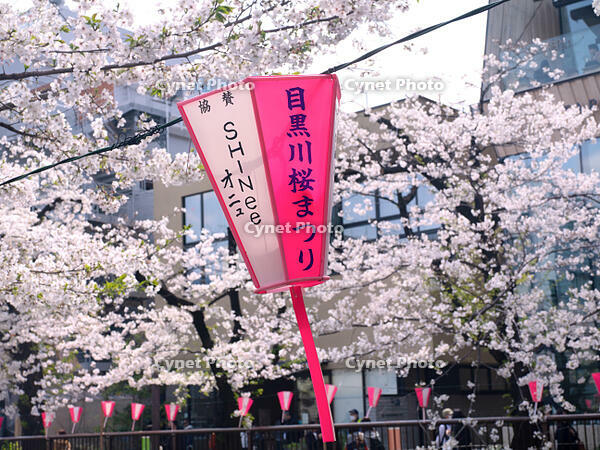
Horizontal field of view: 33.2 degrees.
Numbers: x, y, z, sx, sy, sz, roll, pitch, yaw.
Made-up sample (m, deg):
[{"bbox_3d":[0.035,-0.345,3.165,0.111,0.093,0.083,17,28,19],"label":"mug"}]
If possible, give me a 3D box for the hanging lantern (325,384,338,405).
[{"bbox_3d":[0.713,3.939,23.306,0.385,0.472,0.358,7,-6,3],"label":"hanging lantern"}]

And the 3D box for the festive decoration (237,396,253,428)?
[{"bbox_3d":[-1.389,4.588,24.541,0.385,0.755,0.358,11,-6,-1],"label":"festive decoration"}]

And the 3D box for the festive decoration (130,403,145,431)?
[{"bbox_3d":[-4.287,5.032,26.279,0.385,0.751,0.358,11,-6,-7],"label":"festive decoration"}]

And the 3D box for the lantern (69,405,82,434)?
[{"bbox_3d":[-6.141,5.328,27.400,0.385,0.723,0.358,9,-7,-11],"label":"lantern"}]

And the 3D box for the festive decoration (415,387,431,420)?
[{"bbox_3d":[2.729,3.949,22.122,0.385,0.736,0.358,-2,-6,7],"label":"festive decoration"}]

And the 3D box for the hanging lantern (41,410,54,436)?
[{"bbox_3d":[-7.028,5.555,27.957,0.385,0.716,0.358,2,-7,-14],"label":"hanging lantern"}]

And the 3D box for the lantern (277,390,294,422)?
[{"bbox_3d":[-0.372,4.346,23.951,0.385,0.769,0.358,5,-6,0],"label":"lantern"}]

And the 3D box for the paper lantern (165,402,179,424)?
[{"bbox_3d":[-3.268,4.808,25.710,0.385,0.439,0.358,0,-6,-7],"label":"paper lantern"}]

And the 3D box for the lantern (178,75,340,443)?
[{"bbox_3d":[-0.020,0.096,2.307,0.398,0.801,0.358,-7,-6,-24],"label":"lantern"}]

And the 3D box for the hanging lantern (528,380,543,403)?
[{"bbox_3d":[4.897,3.458,20.816,0.385,0.439,0.358,-1,-7,13],"label":"hanging lantern"}]

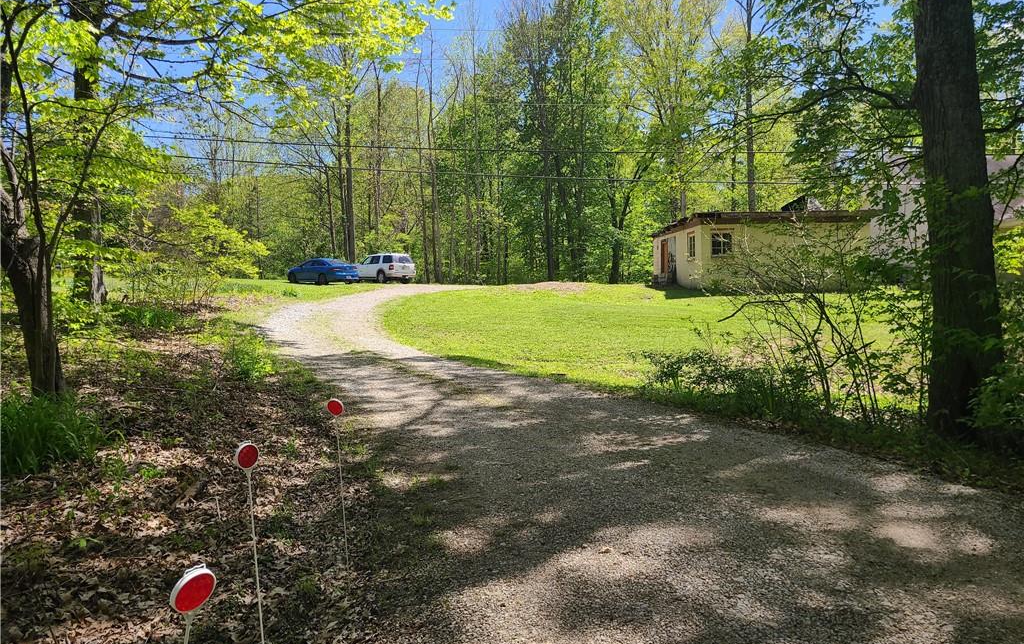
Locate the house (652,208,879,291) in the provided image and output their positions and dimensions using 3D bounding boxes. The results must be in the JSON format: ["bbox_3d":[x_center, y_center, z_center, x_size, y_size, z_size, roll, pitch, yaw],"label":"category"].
[{"bbox_3d":[11.499,-3.352,36.990,7.800,3.300,8.200,-1,4,-3],"label":"house"}]

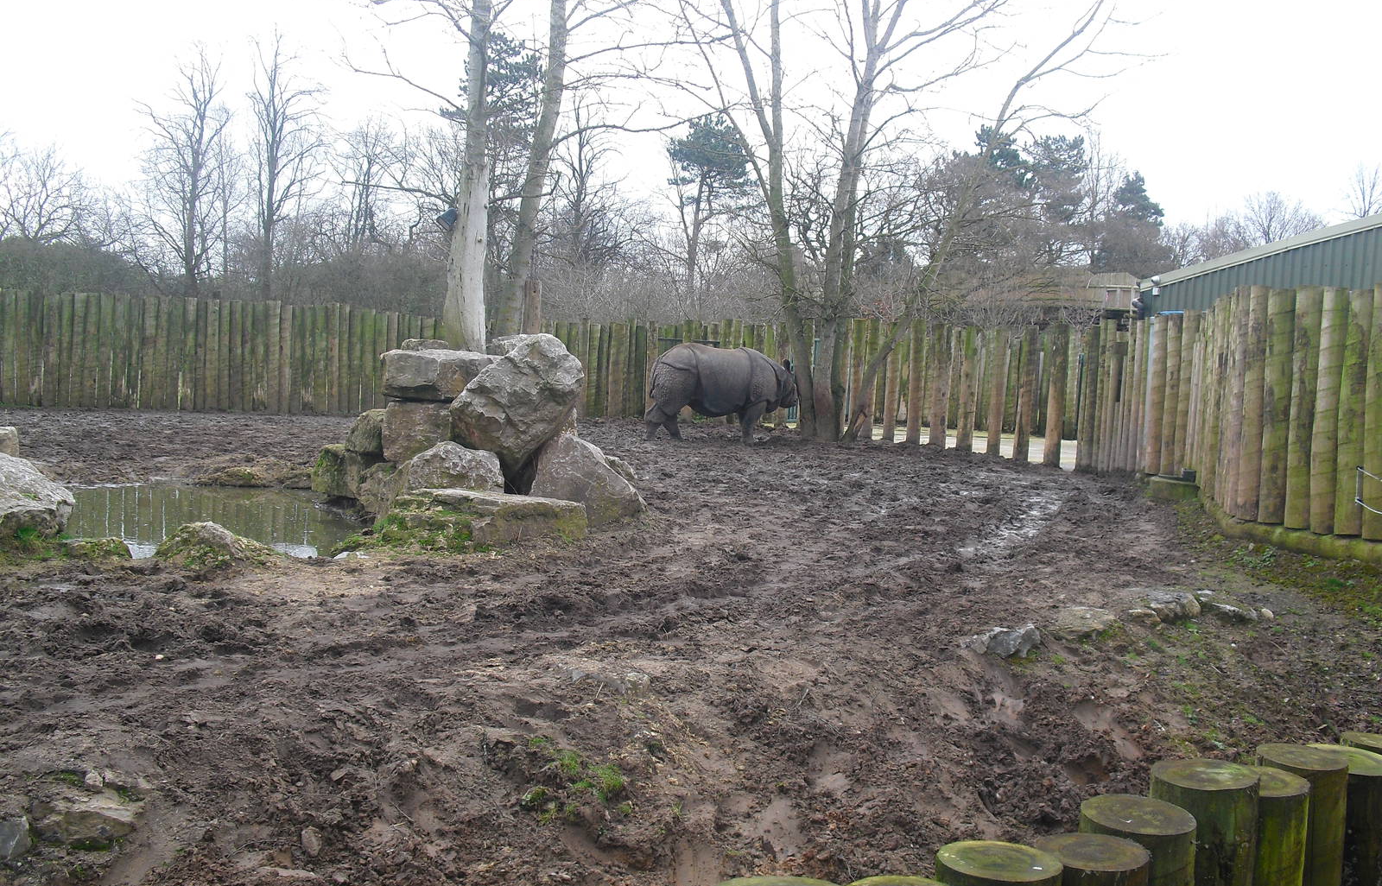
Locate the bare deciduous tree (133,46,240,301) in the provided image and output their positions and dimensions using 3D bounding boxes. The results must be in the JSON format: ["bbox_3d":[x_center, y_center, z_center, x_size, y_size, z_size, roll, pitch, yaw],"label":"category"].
[{"bbox_3d":[-19.793,-9.108,56.000,4.000,12.400,4.000,1,4,-19],"label":"bare deciduous tree"}]

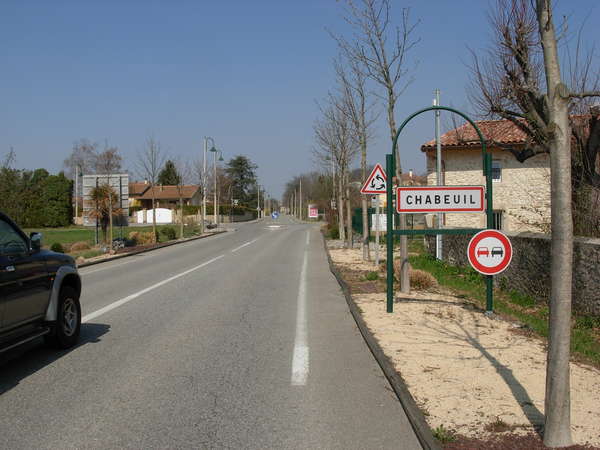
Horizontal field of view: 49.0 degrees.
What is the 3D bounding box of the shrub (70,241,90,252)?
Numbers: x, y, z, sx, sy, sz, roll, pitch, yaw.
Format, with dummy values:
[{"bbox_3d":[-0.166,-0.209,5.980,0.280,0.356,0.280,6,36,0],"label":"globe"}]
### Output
[{"bbox_3d":[-8.453,0.829,25.400,0.800,0.460,0.750,0,1,0],"label":"shrub"}]

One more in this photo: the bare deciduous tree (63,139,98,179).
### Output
[{"bbox_3d":[-34.577,-6.915,104.000,5.500,13.200,5.500,0,1,0],"label":"bare deciduous tree"}]

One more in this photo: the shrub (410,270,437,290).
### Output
[{"bbox_3d":[2.362,1.047,12.650,0.600,0.420,0.550,0,1,0],"label":"shrub"}]

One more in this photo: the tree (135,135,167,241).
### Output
[{"bbox_3d":[-7.100,-1.703,31.600,1.600,5.150,1.600,0,1,0],"label":"tree"}]

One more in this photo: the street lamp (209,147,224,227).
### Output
[{"bbox_3d":[-8.608,-3.932,70.000,1.000,8.000,0.450,0,1,3],"label":"street lamp"}]

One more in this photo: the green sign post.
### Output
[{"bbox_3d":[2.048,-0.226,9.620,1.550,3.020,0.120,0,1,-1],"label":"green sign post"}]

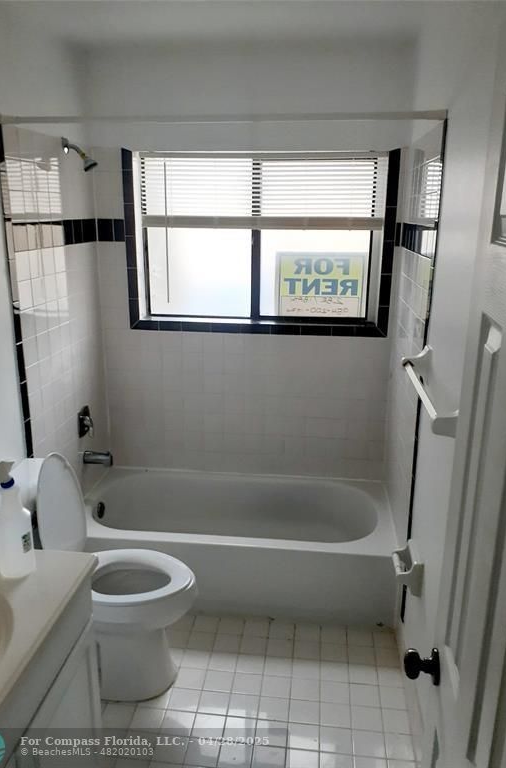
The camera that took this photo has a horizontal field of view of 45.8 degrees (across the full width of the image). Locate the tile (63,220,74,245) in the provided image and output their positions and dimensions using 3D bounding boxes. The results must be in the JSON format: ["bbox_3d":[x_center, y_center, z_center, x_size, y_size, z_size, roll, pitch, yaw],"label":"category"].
[{"bbox_3d":[-0.829,-0.676,2.675,0.010,0.108,0.111,2,15,6],"label":"tile"}]

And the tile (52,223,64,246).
[{"bbox_3d":[-0.830,-0.636,2.539,0.010,0.108,0.108,2,16,6],"label":"tile"}]

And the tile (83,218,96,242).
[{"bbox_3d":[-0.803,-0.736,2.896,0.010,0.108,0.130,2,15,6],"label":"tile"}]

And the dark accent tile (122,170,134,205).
[{"bbox_3d":[-0.607,-0.955,2.917,0.051,0.152,0.010,2,16,6],"label":"dark accent tile"}]

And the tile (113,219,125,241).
[{"bbox_3d":[-0.668,-0.761,2.985,0.053,0.109,0.010,2,15,6],"label":"tile"}]

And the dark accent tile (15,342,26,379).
[{"bbox_3d":[-0.882,-0.078,2.270,0.010,0.152,0.051,2,16,6],"label":"dark accent tile"}]

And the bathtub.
[{"bbox_3d":[-0.095,0.781,2.955,1.505,0.405,0.758,2,15,6],"label":"bathtub"}]

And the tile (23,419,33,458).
[{"bbox_3d":[-0.894,0.220,2.378,0.010,0.150,0.049,2,15,6],"label":"tile"}]

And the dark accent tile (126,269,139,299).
[{"bbox_3d":[-0.607,-0.508,3.043,0.051,0.152,0.010,2,16,6],"label":"dark accent tile"}]

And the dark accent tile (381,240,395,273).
[{"bbox_3d":[0.645,-0.606,2.869,0.051,0.152,0.010,2,16,6],"label":"dark accent tile"}]

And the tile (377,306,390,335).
[{"bbox_3d":[0.642,-0.308,2.952,0.052,0.151,0.010,2,15,6],"label":"tile"}]

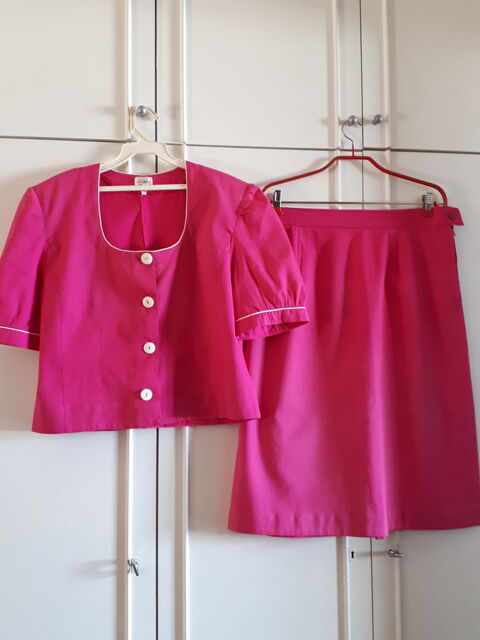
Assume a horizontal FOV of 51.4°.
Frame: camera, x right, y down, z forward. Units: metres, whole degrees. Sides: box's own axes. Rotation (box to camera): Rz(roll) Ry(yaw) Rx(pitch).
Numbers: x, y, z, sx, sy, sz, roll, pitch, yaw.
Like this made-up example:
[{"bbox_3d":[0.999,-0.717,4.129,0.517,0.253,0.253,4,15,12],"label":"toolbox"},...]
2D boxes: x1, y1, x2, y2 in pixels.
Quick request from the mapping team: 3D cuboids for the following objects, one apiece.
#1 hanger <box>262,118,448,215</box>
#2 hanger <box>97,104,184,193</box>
[{"bbox_3d":[0.251,-0.337,1.095,0.428,0.213,0.026,0,-3,-6],"label":"hanger"},{"bbox_3d":[-0.200,-0.357,1.046,0.401,0.184,0.016,-3,-3,-6],"label":"hanger"}]

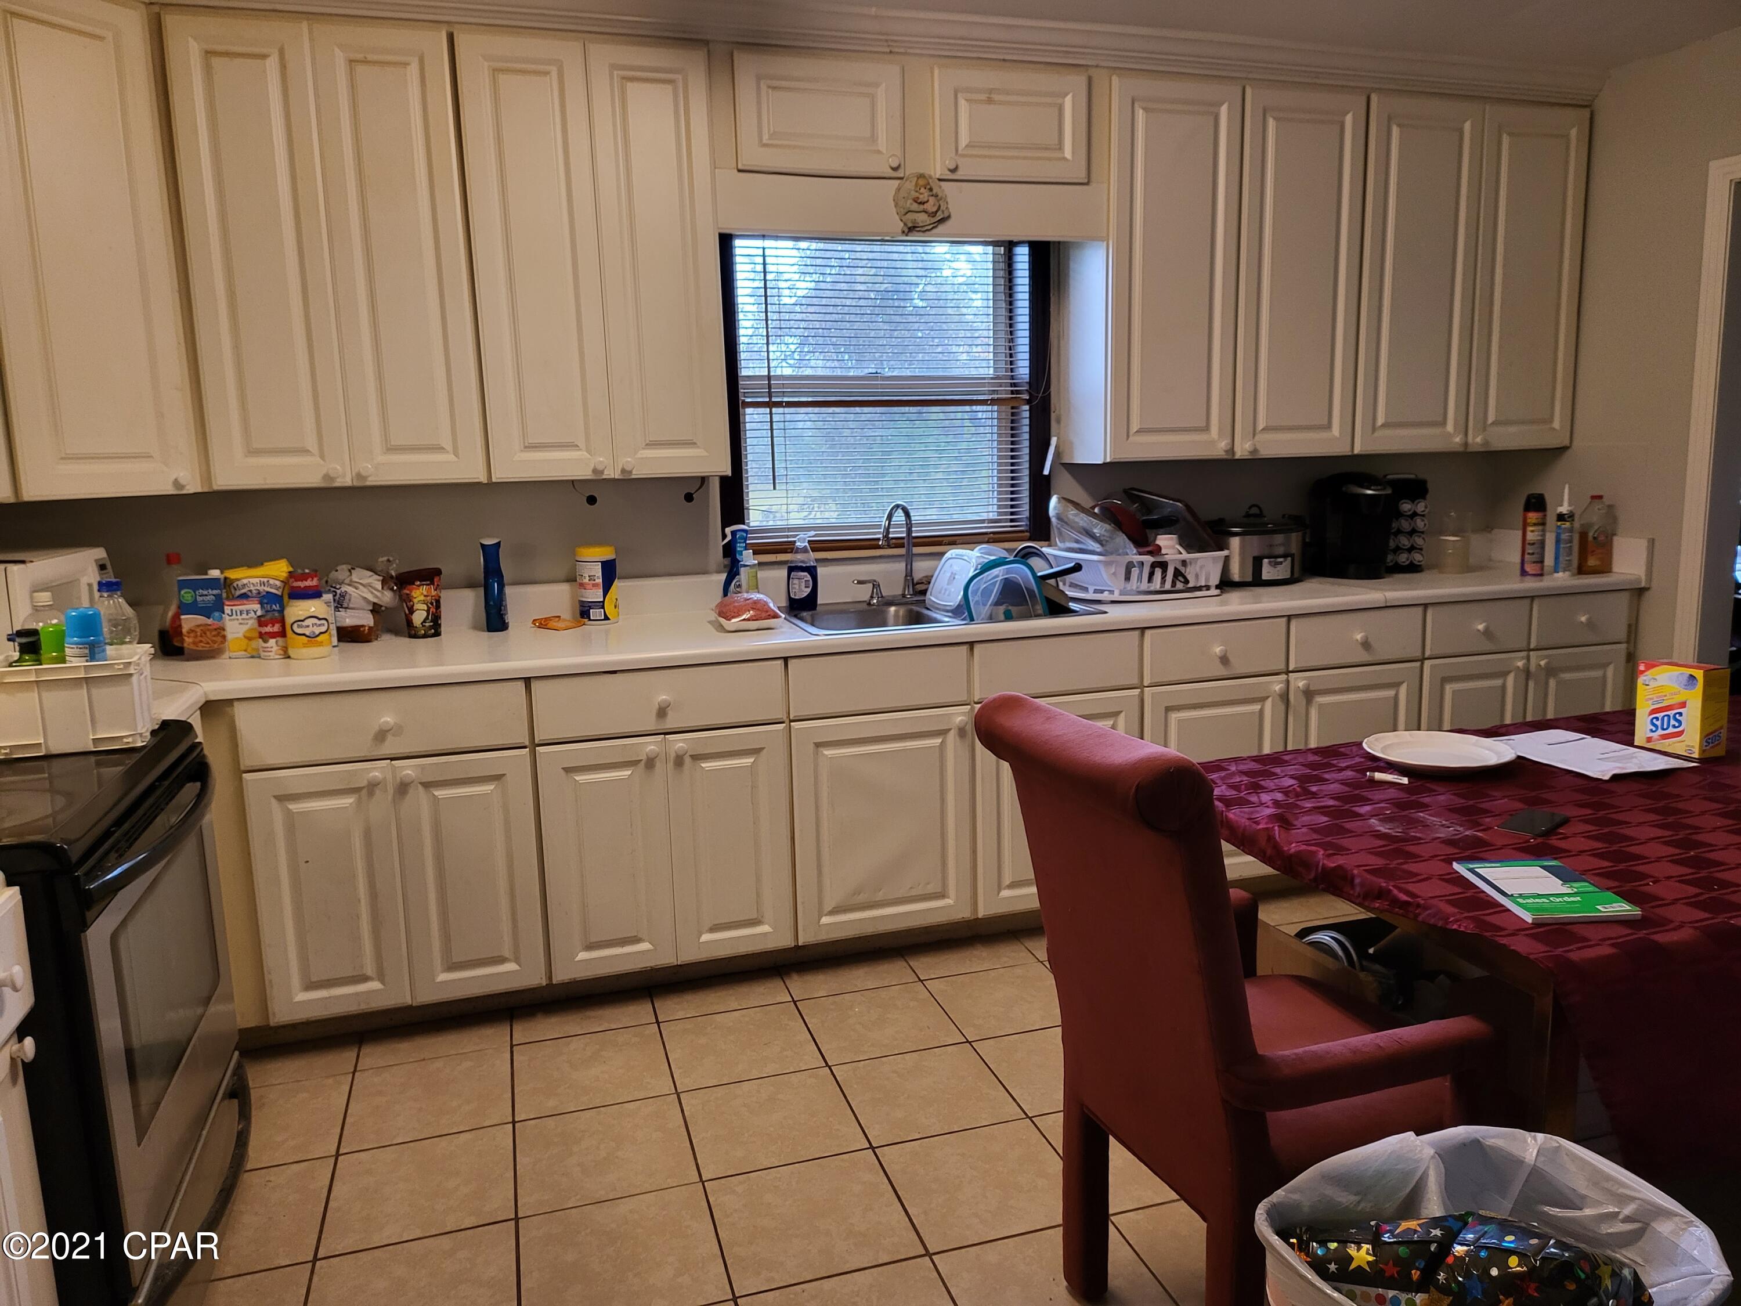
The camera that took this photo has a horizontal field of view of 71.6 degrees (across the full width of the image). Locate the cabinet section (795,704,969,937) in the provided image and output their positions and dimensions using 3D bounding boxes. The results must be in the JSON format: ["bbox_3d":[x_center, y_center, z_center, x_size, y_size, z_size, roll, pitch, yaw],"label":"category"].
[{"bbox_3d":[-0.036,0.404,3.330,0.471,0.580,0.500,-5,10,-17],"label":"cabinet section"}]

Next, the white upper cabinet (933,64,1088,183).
[{"bbox_3d":[0.354,-1.486,3.492,0.462,0.295,0.300,-5,10,-17],"label":"white upper cabinet"}]

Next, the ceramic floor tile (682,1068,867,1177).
[{"bbox_3d":[-0.203,0.988,2.550,0.339,0.012,0.339,-5,10,-17],"label":"ceramic floor tile"}]

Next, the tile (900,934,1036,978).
[{"bbox_3d":[0.261,0.818,3.233,0.330,0.010,0.191,-5,10,-17],"label":"tile"}]

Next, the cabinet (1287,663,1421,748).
[{"bbox_3d":[1.316,0.290,3.809,0.451,0.585,0.616,-5,10,-17],"label":"cabinet"}]

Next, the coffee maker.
[{"bbox_3d":[1.536,-0.415,3.868,0.250,0.328,0.320,-2,10,-1],"label":"coffee maker"}]

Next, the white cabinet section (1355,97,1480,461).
[{"bbox_3d":[1.658,-1.179,3.875,0.428,1.055,0.290,-5,10,-17],"label":"white cabinet section"}]

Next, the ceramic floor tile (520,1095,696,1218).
[{"bbox_3d":[-0.523,0.985,2.376,0.330,0.010,0.330,-5,10,-17],"label":"ceramic floor tile"}]

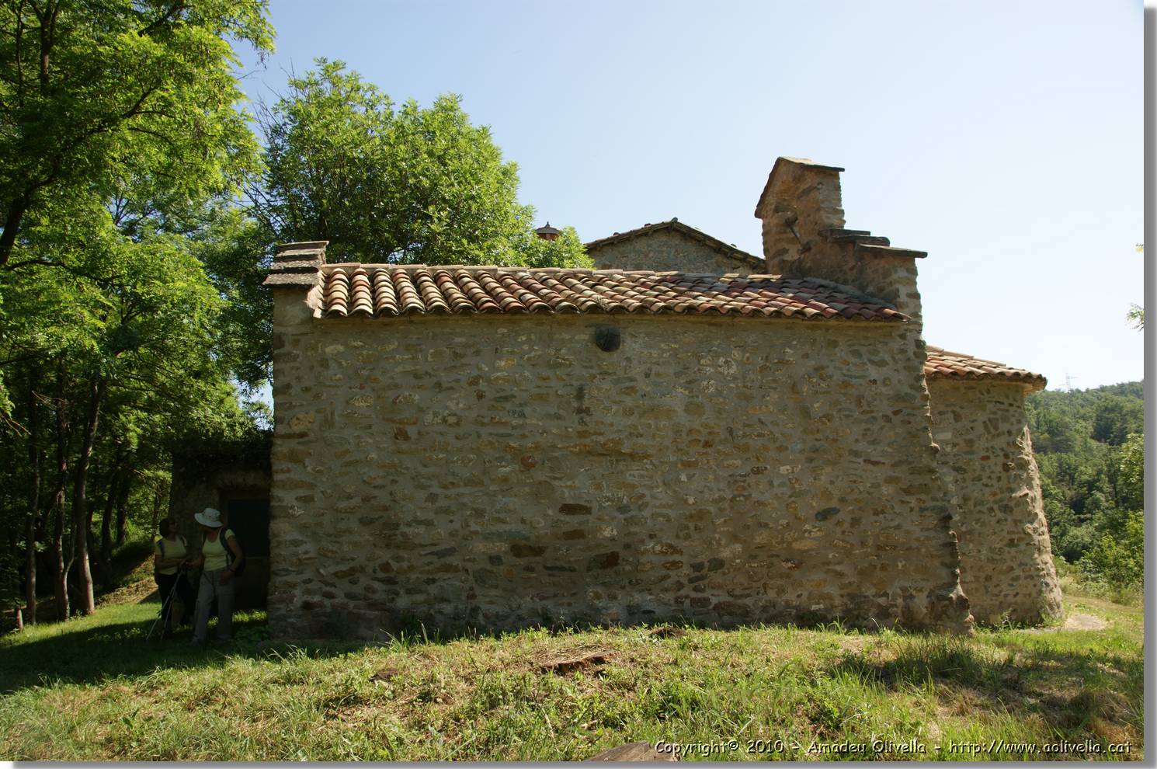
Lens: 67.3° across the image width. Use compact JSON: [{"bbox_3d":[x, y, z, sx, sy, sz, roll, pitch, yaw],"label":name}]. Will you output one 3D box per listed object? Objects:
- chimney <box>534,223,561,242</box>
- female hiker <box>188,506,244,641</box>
[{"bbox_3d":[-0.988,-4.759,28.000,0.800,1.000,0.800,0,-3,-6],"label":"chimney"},{"bbox_3d":[-4.296,2.270,10.300,0.600,1.620,0.500,-1,-3,12],"label":"female hiker"}]

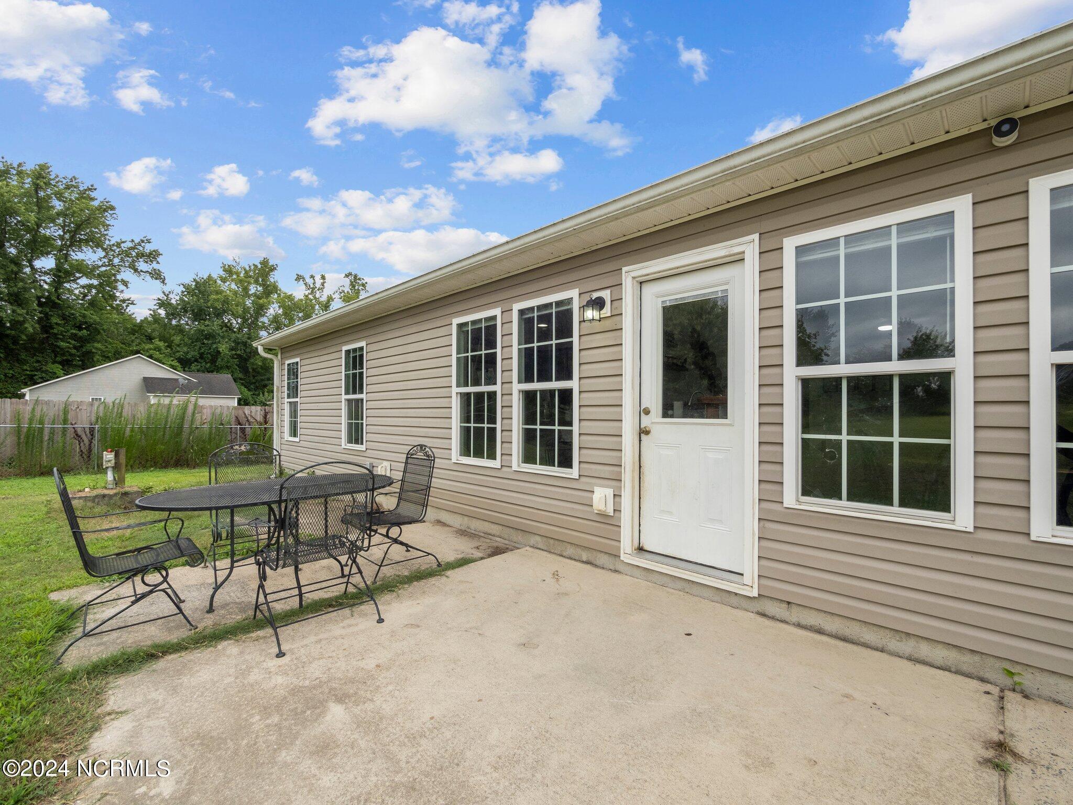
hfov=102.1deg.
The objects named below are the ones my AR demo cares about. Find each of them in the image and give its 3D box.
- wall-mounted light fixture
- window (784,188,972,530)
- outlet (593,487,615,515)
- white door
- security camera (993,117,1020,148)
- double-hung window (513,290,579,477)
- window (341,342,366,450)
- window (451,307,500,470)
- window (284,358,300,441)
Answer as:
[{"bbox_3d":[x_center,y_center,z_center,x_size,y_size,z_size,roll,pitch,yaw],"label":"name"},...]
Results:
[{"bbox_3d":[0.451,-0.739,3.364,0.180,0.265,0.190,-1,-1,43],"label":"wall-mounted light fixture"},{"bbox_3d":[1.735,-0.181,2.275,0.775,1.555,0.060,-1,-1,43],"label":"window"},{"bbox_3d":[0.511,0.774,3.373,0.177,0.207,0.080,-1,-1,43],"label":"outlet"},{"bbox_3d":[1.077,0.098,3.010,0.800,2.020,0.055,-1,-1,43],"label":"white door"},{"bbox_3d":[2.082,-1.200,1.929,0.084,0.084,0.086,-1,-1,43],"label":"security camera"},{"bbox_3d":[0.073,-0.144,3.850,0.775,1.555,0.060,-1,-1,43],"label":"double-hung window"},{"bbox_3d":[-2.706,-0.082,6.457,0.775,1.555,0.060,-1,-1,43],"label":"window"},{"bbox_3d":[-0.621,-0.133,4.490,0.775,1.555,0.060,-1,-1,43],"label":"window"},{"bbox_3d":[-4.675,-0.036,8.342,0.775,1.555,0.060,-1,-1,43],"label":"window"}]

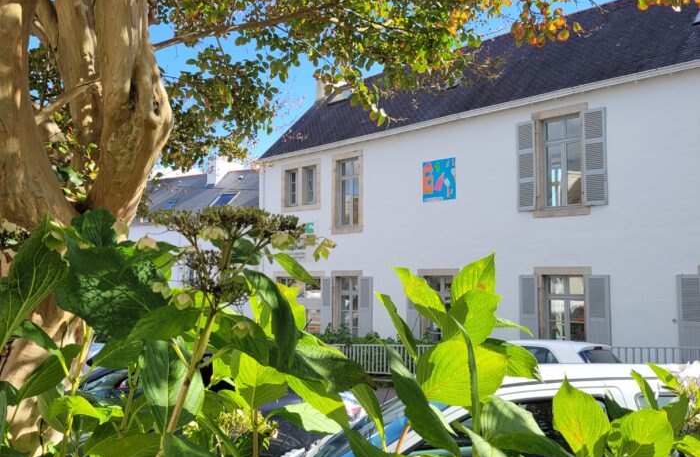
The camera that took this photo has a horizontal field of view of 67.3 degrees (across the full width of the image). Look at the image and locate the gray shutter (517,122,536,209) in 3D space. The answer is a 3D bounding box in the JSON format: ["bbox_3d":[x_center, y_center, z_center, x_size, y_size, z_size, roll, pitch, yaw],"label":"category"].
[{"bbox_3d":[4.460,-1.576,13.321,0.458,2.296,0.050,-5,-8,40],"label":"gray shutter"}]

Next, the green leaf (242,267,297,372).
[{"bbox_3d":[-0.122,0.139,0.800,0.084,0.152,0.060,2,-6,-8],"label":"green leaf"}]

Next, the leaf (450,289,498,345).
[{"bbox_3d":[0.197,0.141,0.840,0.086,0.091,0.050,-1,-6,13],"label":"leaf"}]

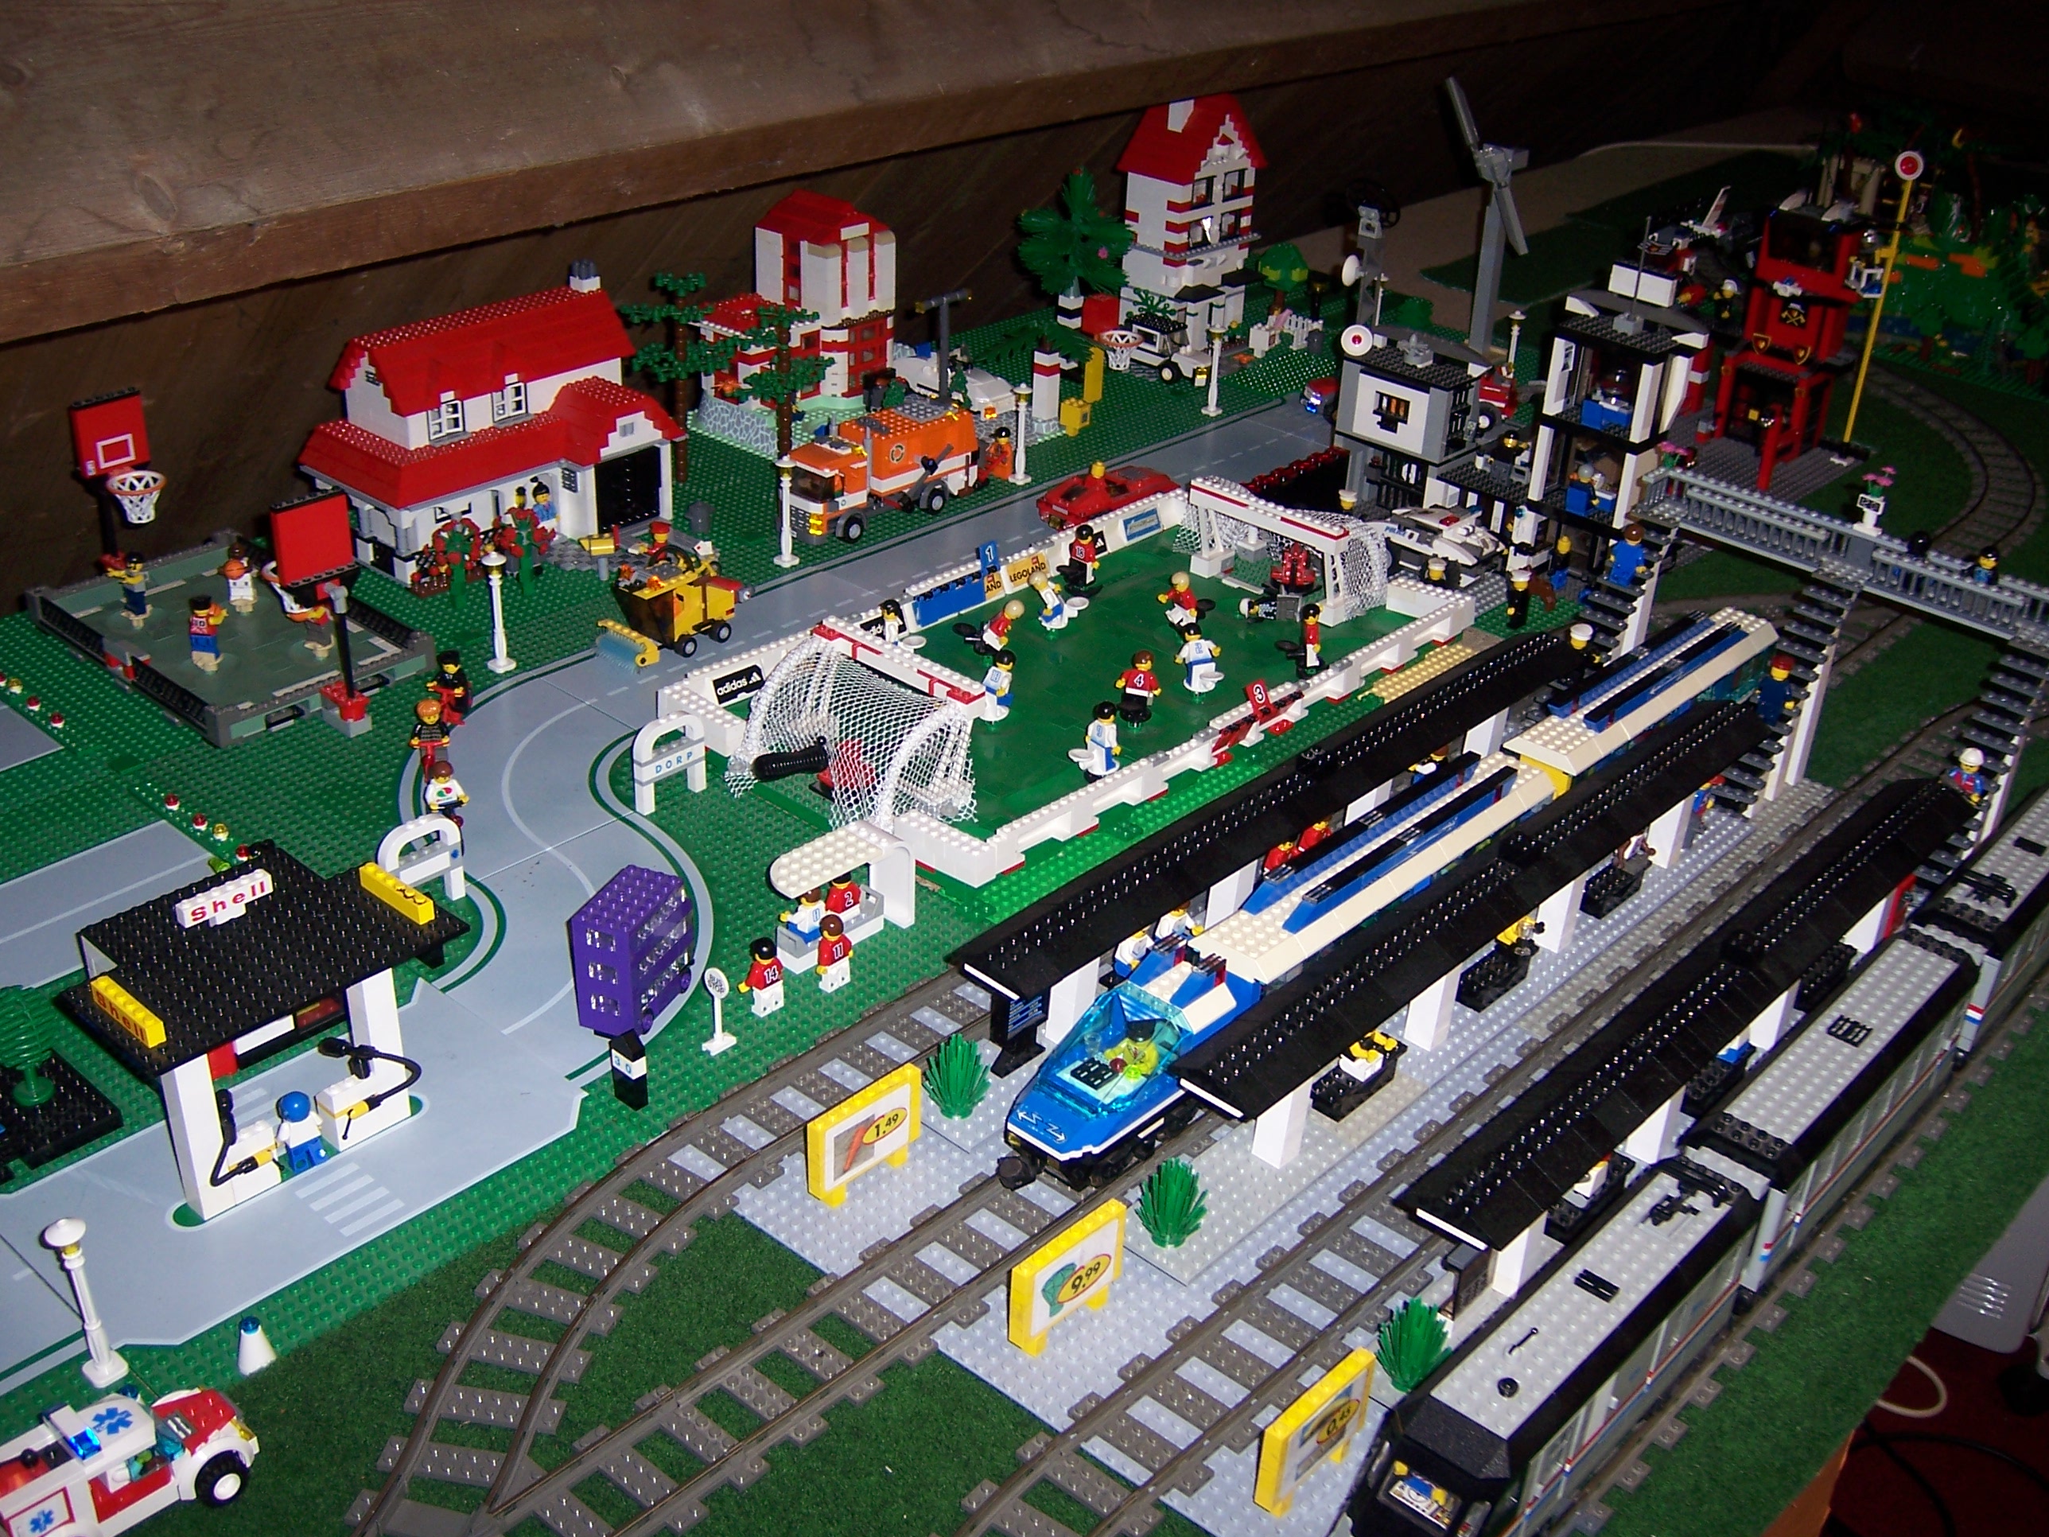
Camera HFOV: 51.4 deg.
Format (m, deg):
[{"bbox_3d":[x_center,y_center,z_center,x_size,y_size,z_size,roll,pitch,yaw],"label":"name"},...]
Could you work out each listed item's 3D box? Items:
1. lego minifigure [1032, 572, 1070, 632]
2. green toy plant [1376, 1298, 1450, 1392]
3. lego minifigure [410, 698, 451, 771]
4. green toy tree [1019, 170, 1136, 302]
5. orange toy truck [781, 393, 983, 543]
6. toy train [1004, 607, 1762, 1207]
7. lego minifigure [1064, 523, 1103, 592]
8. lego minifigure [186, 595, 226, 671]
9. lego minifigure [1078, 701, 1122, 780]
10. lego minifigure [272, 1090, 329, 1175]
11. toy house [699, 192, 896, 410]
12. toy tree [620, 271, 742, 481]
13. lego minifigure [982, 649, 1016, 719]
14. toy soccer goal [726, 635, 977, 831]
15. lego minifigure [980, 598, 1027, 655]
[{"bbox_3d":[0.019,-0.118,1.517,0.024,0.043,0.018,6,37,43],"label":"lego minifigure"},{"bbox_3d":[0.162,0.235,0.876,0.033,0.042,0.033,2,28,-1],"label":"green toy plant"},{"bbox_3d":[-0.359,-0.022,1.289,0.026,0.041,0.021,0,29,-6],"label":"lego minifigure"},{"bbox_3d":[0.049,-0.487,1.958,0.100,0.122,0.105,2,29,-1],"label":"green toy tree"},{"bbox_3d":[-0.114,-0.245,1.719,0.056,0.084,0.176,24,35,35],"label":"orange toy truck"},{"bbox_3d":[0.236,0.042,1.182,0.050,0.092,0.725,26,36,35],"label":"toy train"},{"bbox_3d":[0.046,-0.161,1.592,0.025,0.047,0.020,20,33,30],"label":"lego minifigure"},{"bbox_3d":[-0.528,-0.084,1.375,0.025,0.047,0.022,14,31,19],"label":"lego minifigure"},{"bbox_3d":[0.048,-0.017,1.319,0.025,0.047,0.019,26,37,35],"label":"lego minifigure"},{"bbox_3d":[-0.334,0.165,0.980,0.015,0.041,0.025,24,35,35],"label":"lego minifigure"},{"bbox_3d":[-0.194,-0.408,1.833,0.100,0.172,0.140,26,37,35],"label":"toy house"},{"bbox_3d":[-0.273,-0.319,1.715,0.066,0.168,0.086,26,36,35],"label":"toy tree"},{"bbox_3d":[-0.016,-0.057,1.387,0.024,0.046,0.019,24,25,35],"label":"lego minifigure"},{"bbox_3d":[-0.107,-0.020,1.292,0.146,0.067,0.105,26,36,35],"label":"toy soccer goal"},{"bbox_3d":[-0.014,-0.096,1.458,0.018,0.044,0.024,24,26,-14],"label":"lego minifigure"}]

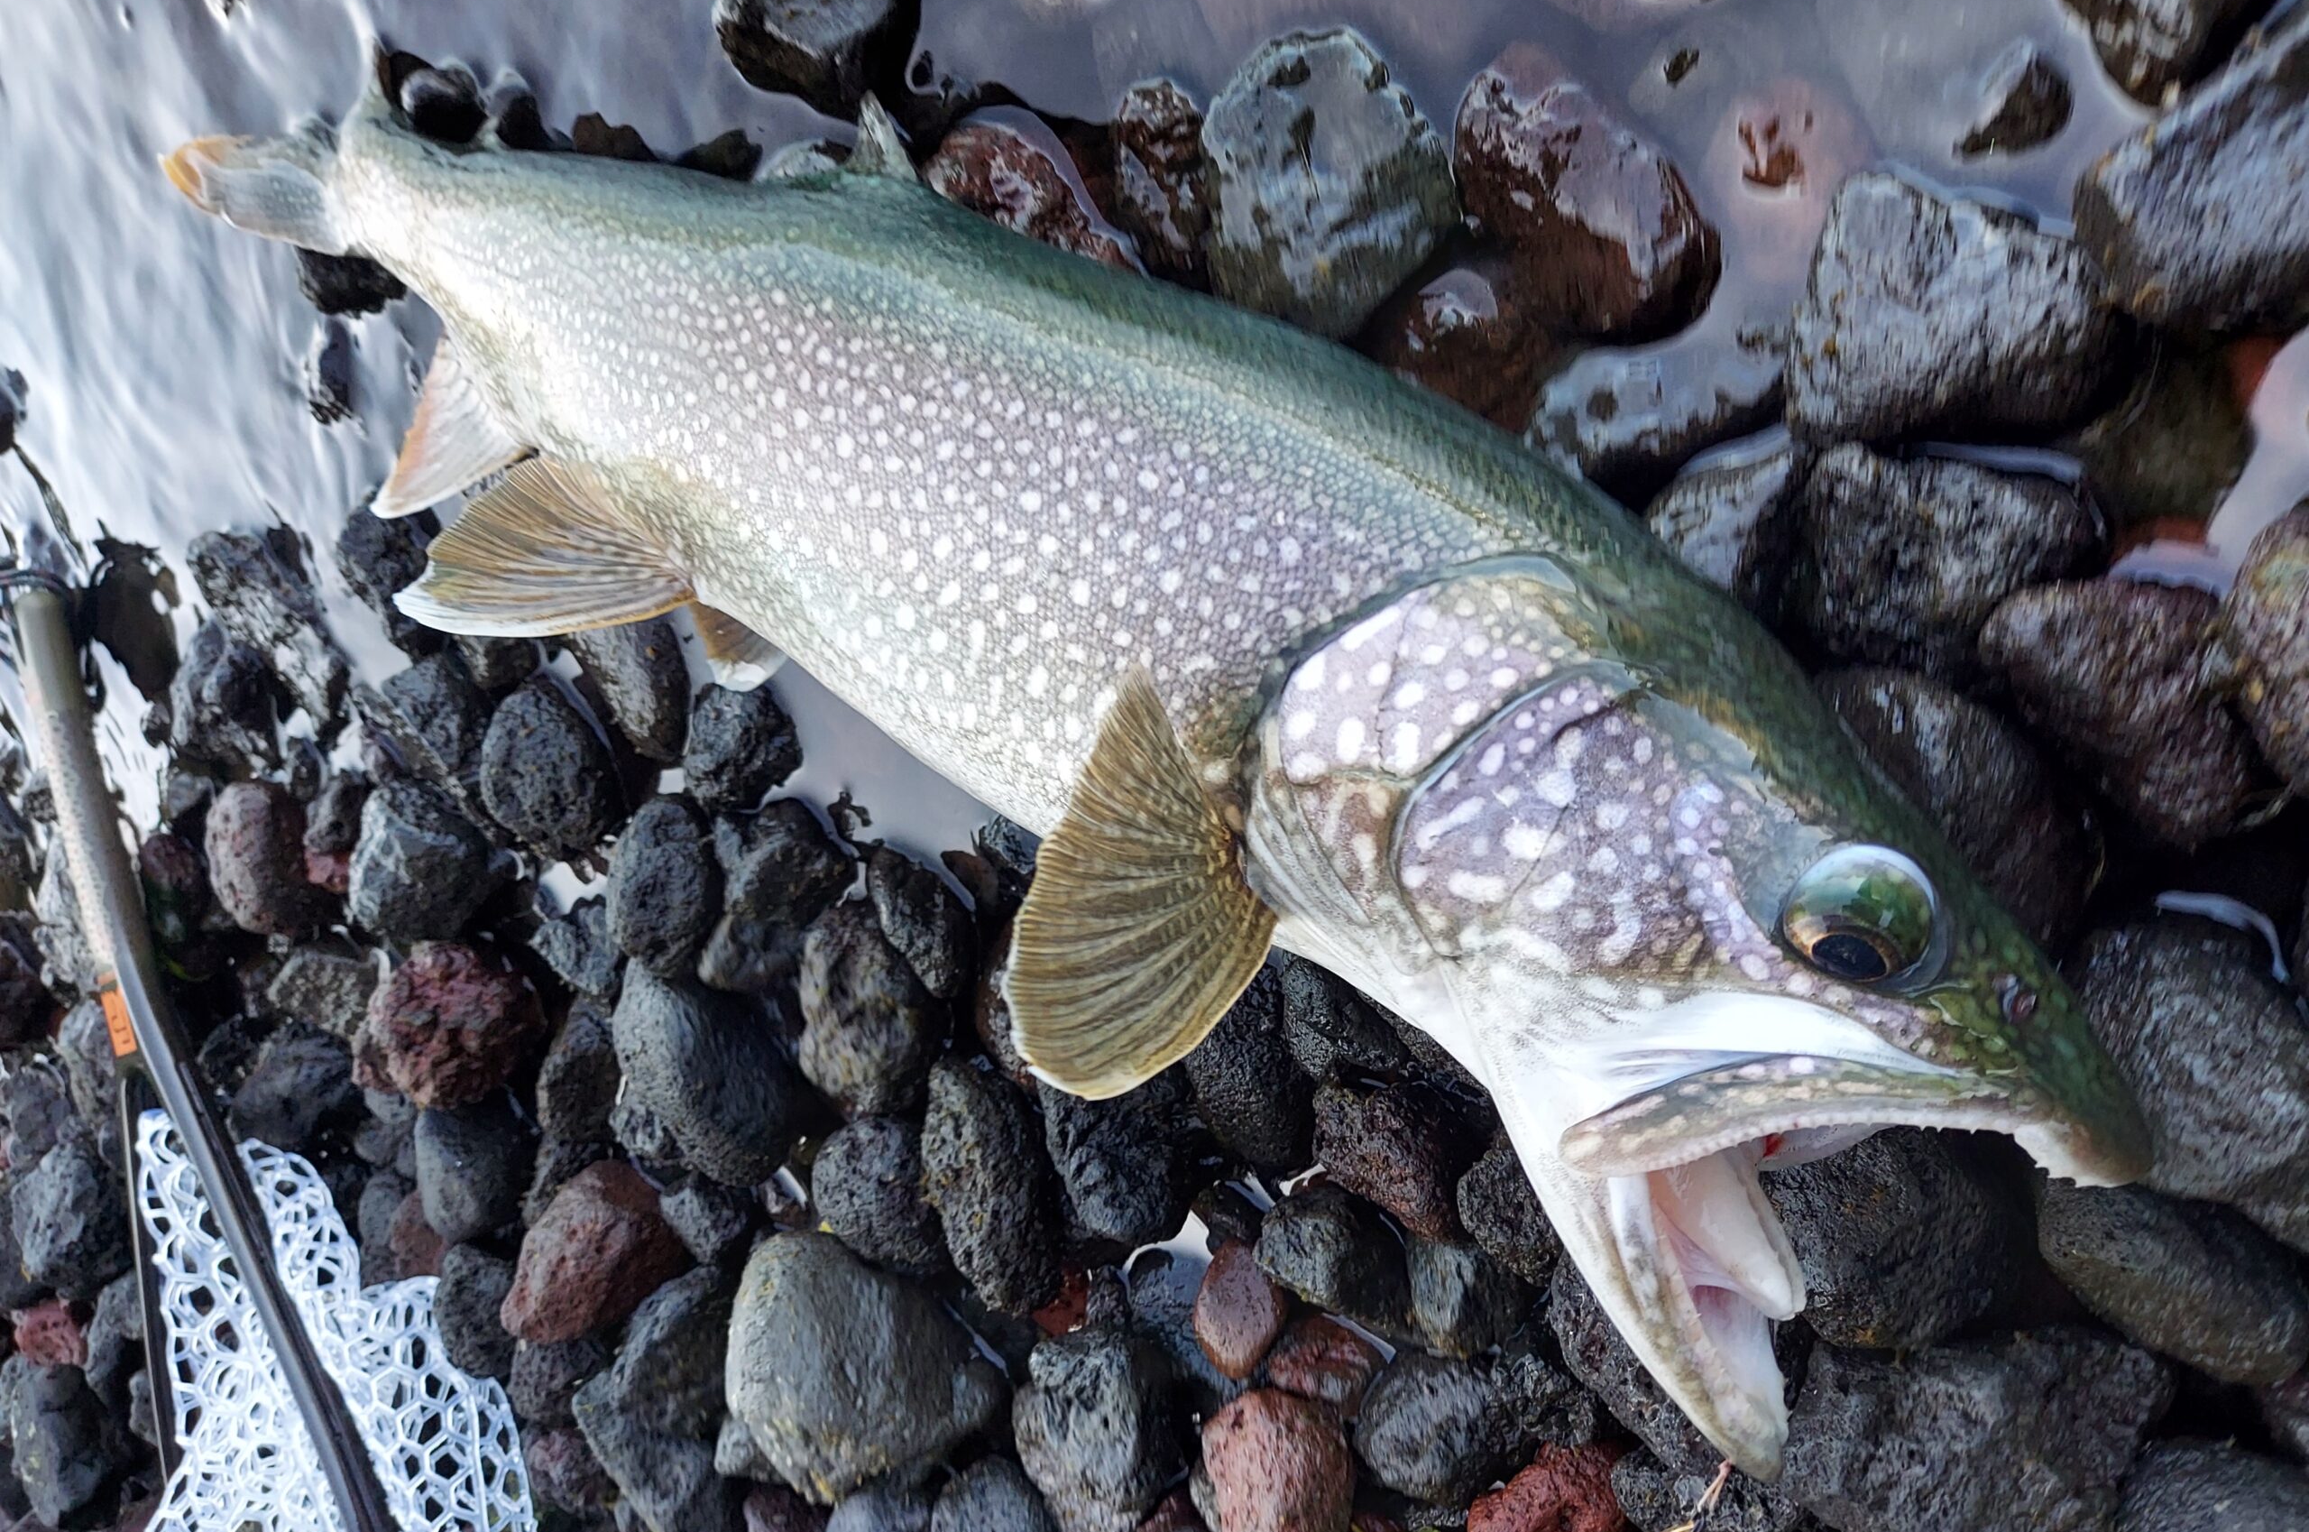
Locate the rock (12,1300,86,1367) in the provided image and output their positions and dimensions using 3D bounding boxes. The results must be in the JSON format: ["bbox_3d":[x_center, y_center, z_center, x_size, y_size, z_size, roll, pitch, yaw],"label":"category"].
[{"bbox_3d":[-0.576,0.296,0.869,0.045,0.030,0.032,0,90,38],"label":"rock"}]

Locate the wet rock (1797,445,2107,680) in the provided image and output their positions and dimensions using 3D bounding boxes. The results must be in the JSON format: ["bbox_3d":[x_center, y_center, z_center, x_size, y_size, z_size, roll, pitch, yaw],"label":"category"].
[{"bbox_3d":[0.162,-0.041,0.342,0.057,0.036,0.048,0,90,38],"label":"wet rock"}]

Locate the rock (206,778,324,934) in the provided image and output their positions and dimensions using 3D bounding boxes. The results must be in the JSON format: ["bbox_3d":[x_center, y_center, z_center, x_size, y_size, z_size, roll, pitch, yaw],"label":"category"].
[{"bbox_3d":[-0.381,0.039,0.716,0.046,0.046,0.068,-4,91,36],"label":"rock"}]

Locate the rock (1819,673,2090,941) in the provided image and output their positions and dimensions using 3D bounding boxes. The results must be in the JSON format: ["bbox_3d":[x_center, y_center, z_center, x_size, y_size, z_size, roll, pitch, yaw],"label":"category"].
[{"bbox_3d":[0.141,0.009,0.300,0.037,0.035,0.054,-46,62,30],"label":"rock"}]

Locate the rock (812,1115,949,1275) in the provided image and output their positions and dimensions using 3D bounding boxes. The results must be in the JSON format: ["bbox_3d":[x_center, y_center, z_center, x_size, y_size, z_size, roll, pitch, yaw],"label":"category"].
[{"bbox_3d":[-0.085,0.133,0.518,0.046,0.038,0.049,0,90,38],"label":"rock"}]

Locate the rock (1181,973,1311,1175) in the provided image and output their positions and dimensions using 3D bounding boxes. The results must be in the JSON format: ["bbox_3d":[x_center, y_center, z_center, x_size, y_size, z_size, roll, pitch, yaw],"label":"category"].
[{"bbox_3d":[0.022,0.072,0.399,0.032,0.031,0.049,-23,76,38],"label":"rock"}]

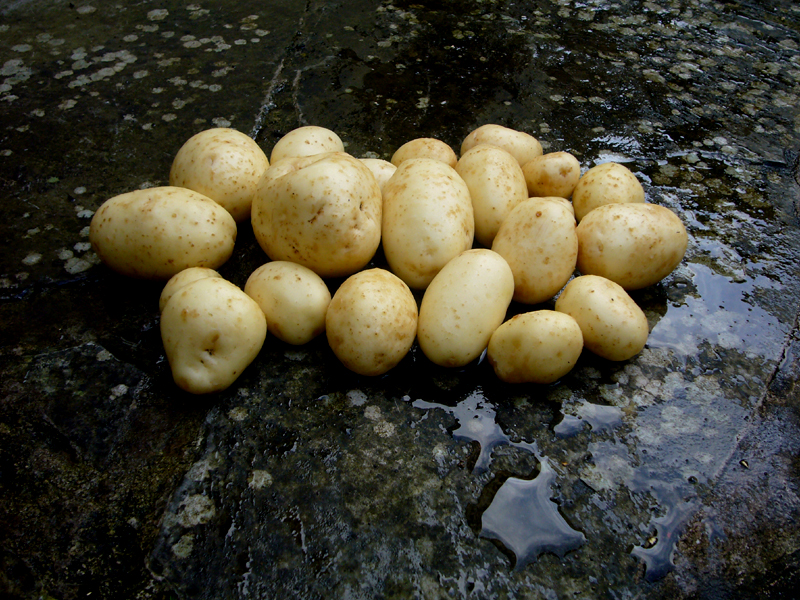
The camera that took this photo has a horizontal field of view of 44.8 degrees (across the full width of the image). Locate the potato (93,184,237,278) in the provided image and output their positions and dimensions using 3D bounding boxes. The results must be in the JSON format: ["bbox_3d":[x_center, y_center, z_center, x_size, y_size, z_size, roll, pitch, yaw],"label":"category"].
[{"bbox_3d":[-0.147,-0.042,0.602,0.093,0.055,0.058,7,44,7],"label":"potato"}]

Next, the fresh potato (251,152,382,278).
[{"bbox_3d":[-0.051,-0.052,0.601,0.081,0.073,0.084,12,45,13],"label":"fresh potato"}]

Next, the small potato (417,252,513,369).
[{"bbox_3d":[0.038,0.004,0.557,0.049,0.047,0.075,19,69,19],"label":"small potato"}]

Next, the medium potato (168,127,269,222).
[{"bbox_3d":[-0.136,-0.094,0.734,0.074,0.069,0.078,0,42,0],"label":"medium potato"}]

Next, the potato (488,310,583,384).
[{"bbox_3d":[0.076,0.026,0.543,0.055,0.038,0.042,-12,45,-13],"label":"potato"}]

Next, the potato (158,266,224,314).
[{"bbox_3d":[-0.138,0.000,0.650,0.046,0.043,0.047,0,42,0],"label":"potato"}]

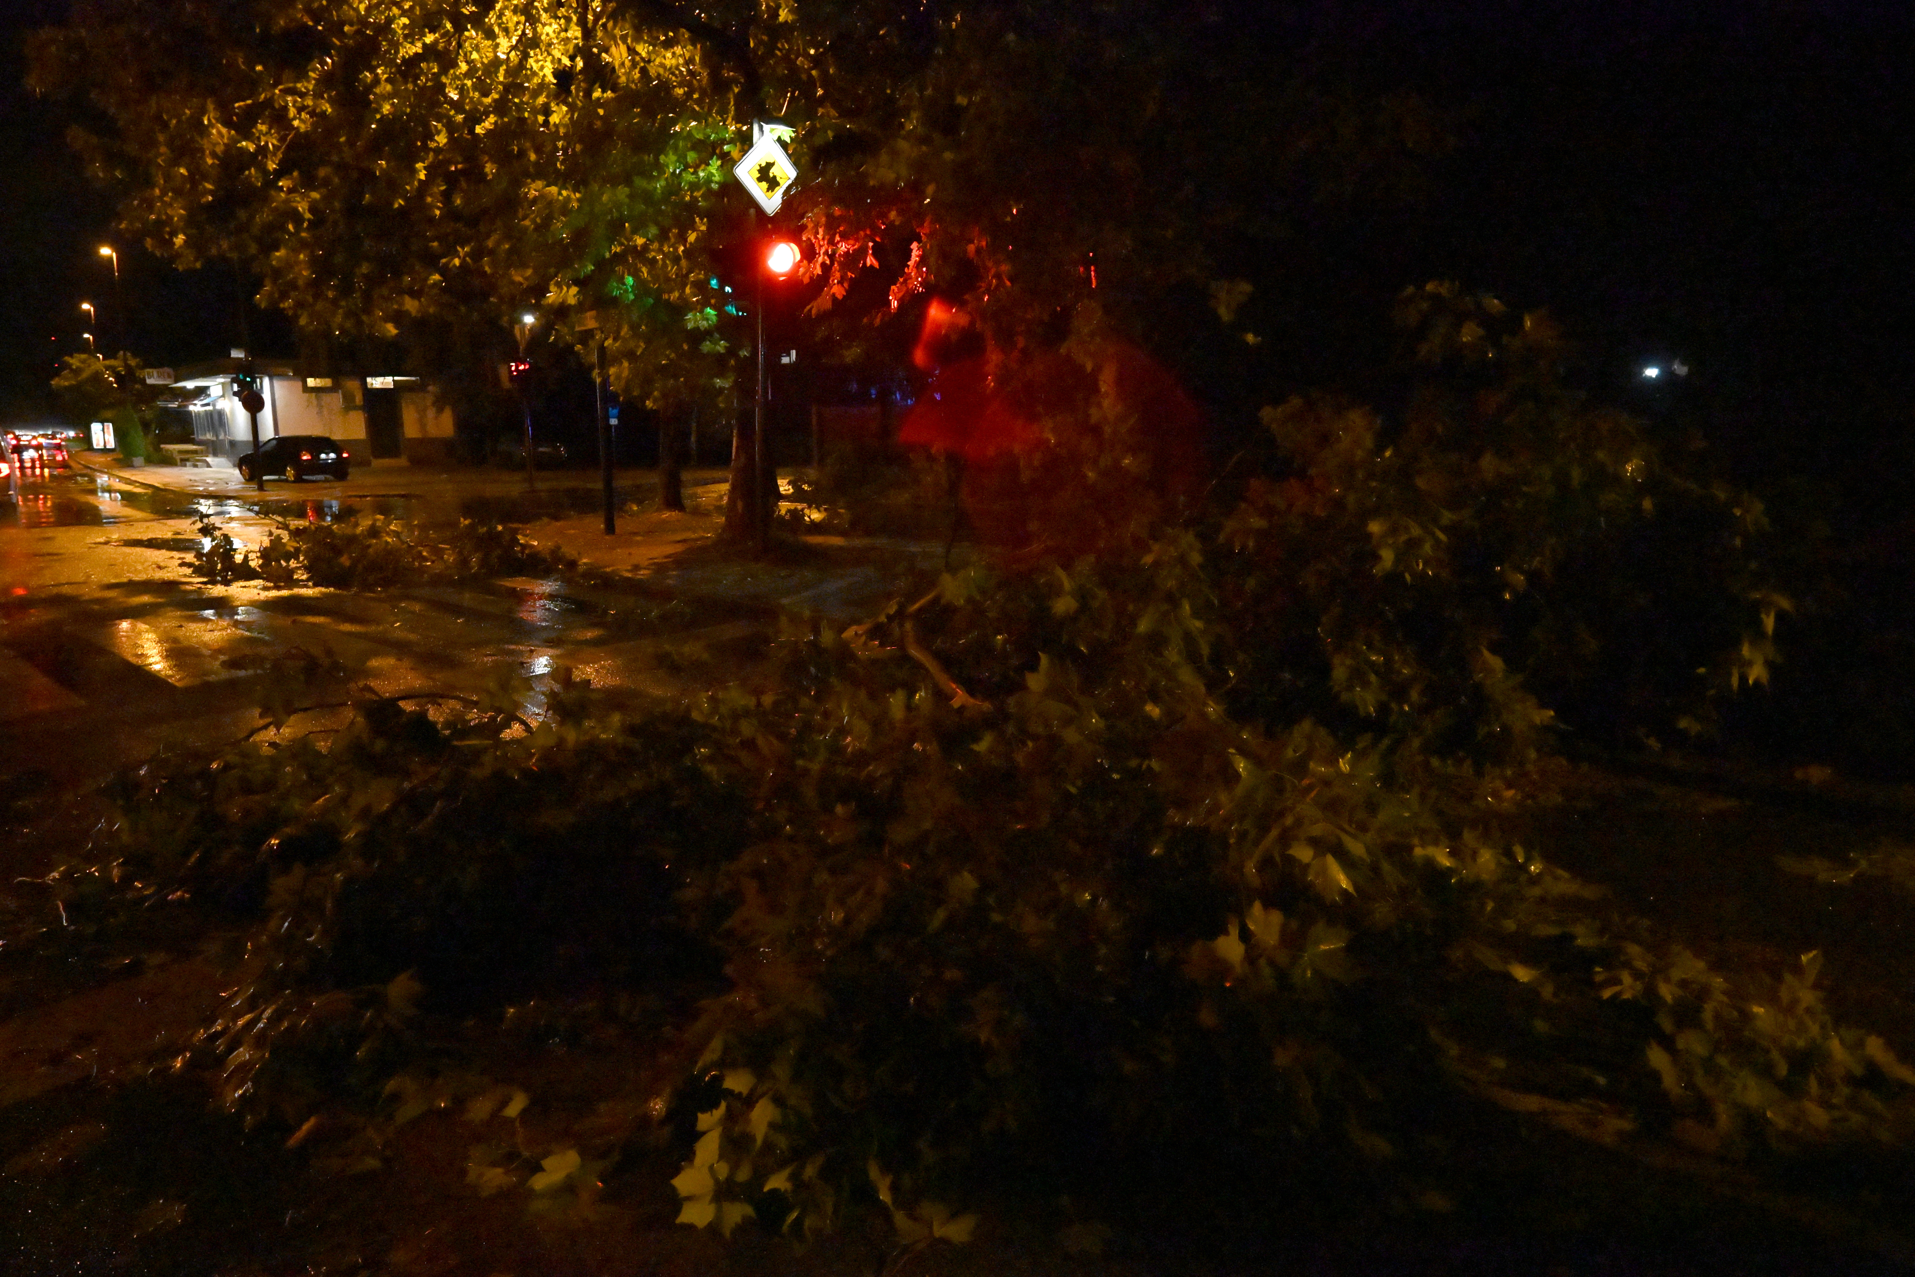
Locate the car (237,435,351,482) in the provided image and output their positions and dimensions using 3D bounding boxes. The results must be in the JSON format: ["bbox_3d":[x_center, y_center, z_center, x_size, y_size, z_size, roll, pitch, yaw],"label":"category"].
[{"bbox_3d":[-22.102,-5.987,42.490,4.050,1.430,1.730,6,11,33],"label":"car"}]

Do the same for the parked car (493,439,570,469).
[{"bbox_3d":[-17.555,-7.661,52.451,1.780,1.450,4.200,-7,11,-35],"label":"parked car"}]

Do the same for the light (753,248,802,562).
[{"bbox_3d":[-2.028,-2.669,14.358,0.400,3.450,0.380,-8,12,-39],"label":"light"}]

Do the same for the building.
[{"bbox_3d":[-27.979,-9.567,55.602,7.600,4.000,11.000,-9,13,-42],"label":"building"}]

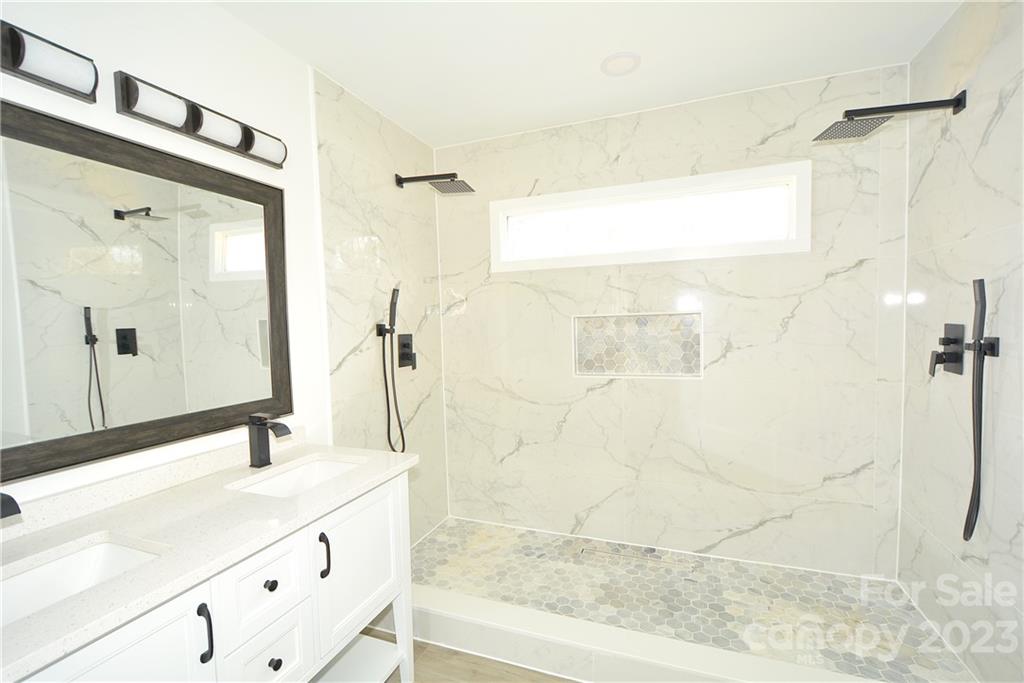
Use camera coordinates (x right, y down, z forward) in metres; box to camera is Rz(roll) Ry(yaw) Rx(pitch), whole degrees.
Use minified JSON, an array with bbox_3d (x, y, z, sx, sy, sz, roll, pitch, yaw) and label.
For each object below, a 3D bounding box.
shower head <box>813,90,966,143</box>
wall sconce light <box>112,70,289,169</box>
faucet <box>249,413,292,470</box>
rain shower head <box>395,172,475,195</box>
[{"bbox_3d":[1.515,-0.920,1.721,0.435,0.100,0.200,-1,3,17],"label":"shower head"},{"bbox_3d":[-0.987,-0.715,1.433,0.070,0.110,0.540,0,3,20],"label":"wall sconce light"},{"bbox_3d":[-0.843,0.345,1.480,0.152,0.178,0.050,0,3,20],"label":"faucet"},{"bbox_3d":[-0.442,-0.903,2.398,0.432,0.107,0.200,-1,3,16],"label":"rain shower head"}]

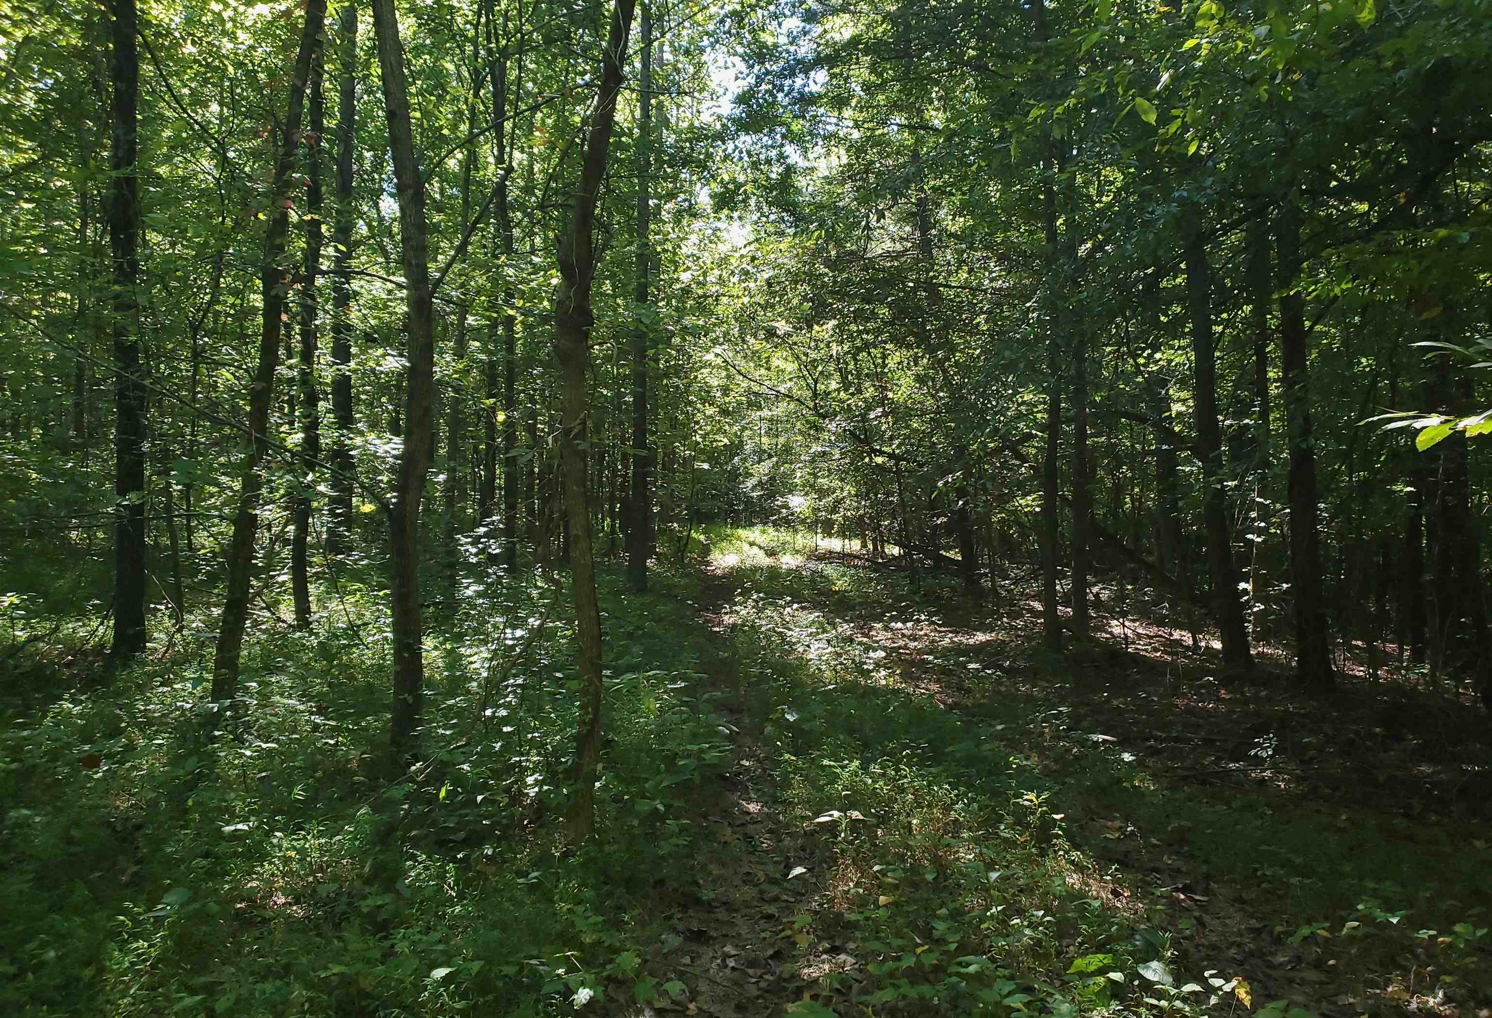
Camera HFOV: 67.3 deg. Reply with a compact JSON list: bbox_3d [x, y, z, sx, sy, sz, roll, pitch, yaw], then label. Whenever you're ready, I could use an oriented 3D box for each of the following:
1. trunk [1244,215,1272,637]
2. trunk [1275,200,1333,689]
[{"bbox_3d":[6.804,-1.115,14.884,0.220,5.630,0.220,0,-2,0],"label":"trunk"},{"bbox_3d":[5.177,-0.630,10.468,0.290,4.560,0.290,-2,-2,0],"label":"trunk"}]

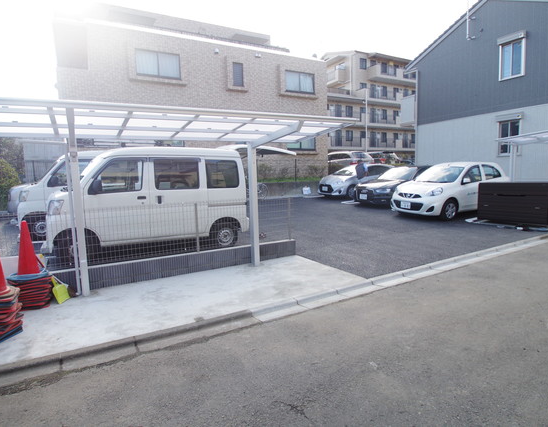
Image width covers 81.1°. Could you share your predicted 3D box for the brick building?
[{"bbox_3d":[-4.739,-5.850,17.706,11.400,8.500,10.000,-5,6,-27],"label":"brick building"}]

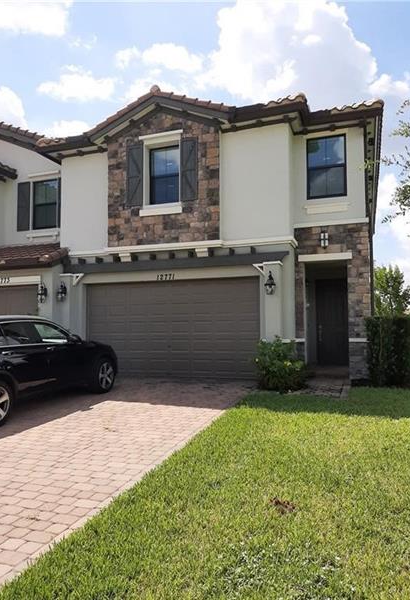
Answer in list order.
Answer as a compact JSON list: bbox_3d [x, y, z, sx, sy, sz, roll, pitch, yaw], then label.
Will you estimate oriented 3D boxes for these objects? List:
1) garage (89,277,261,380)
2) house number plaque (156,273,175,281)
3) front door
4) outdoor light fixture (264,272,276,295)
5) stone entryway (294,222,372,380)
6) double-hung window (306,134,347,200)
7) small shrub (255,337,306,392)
[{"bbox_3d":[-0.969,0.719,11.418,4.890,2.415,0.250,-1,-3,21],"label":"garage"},{"bbox_3d":[-0.984,-0.578,11.336,0.502,0.182,0.030,-1,-3,21],"label":"house number plaque"},{"bbox_3d":[3.521,0.625,12.345,0.925,2.383,0.080,-1,-3,21],"label":"front door"},{"bbox_3d":[1.442,-0.375,9.922,0.250,0.507,0.300,-1,-3,21],"label":"outdoor light fixture"},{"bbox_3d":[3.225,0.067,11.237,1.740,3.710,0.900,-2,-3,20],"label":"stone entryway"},{"bbox_3d":[2.980,-3.232,11.010,0.922,1.535,0.100,-2,-6,19],"label":"double-hung window"},{"bbox_3d":[1.568,1.306,9.338,0.977,1.057,0.950,-1,-3,21],"label":"small shrub"}]

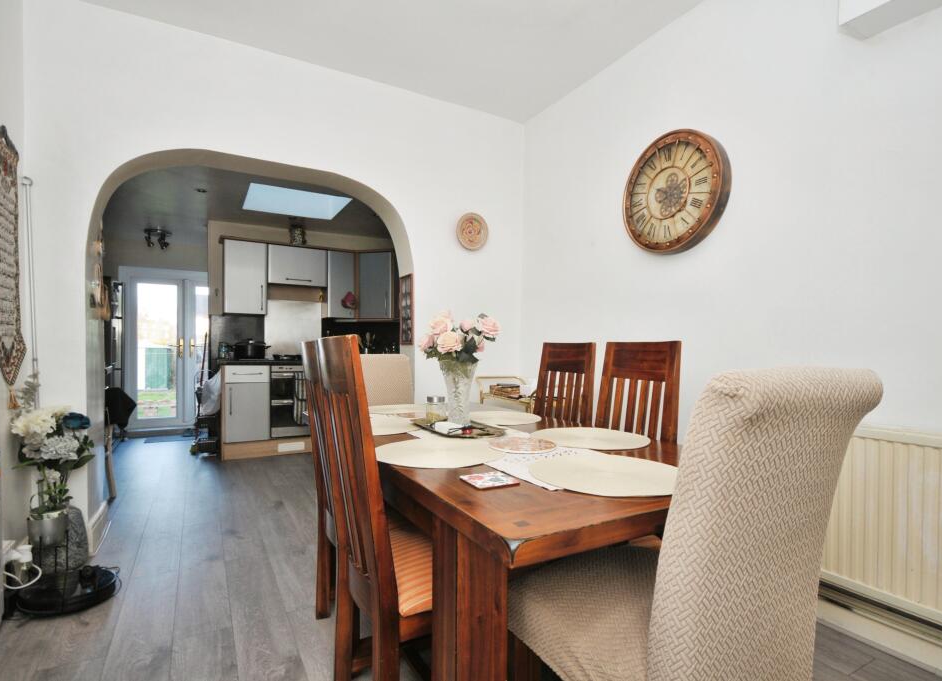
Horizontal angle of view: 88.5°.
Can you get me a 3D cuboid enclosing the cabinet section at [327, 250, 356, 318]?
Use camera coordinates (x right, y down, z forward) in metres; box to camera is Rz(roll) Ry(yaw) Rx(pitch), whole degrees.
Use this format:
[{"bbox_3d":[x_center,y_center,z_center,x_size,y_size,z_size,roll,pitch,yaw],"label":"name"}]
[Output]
[{"bbox_3d":[-1.491,-0.613,5.447,0.302,0.730,0.280,0,-1,-29],"label":"cabinet section"}]

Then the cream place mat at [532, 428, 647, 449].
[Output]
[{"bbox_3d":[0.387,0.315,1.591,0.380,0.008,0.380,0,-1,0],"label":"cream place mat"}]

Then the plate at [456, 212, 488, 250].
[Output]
[{"bbox_3d":[0.018,-0.802,3.532,0.270,0.275,0.030,1,-1,-29],"label":"plate"}]

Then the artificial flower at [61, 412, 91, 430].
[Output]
[{"bbox_3d":[-1.674,0.344,2.050,0.100,0.075,0.095,1,-1,-35],"label":"artificial flower"}]

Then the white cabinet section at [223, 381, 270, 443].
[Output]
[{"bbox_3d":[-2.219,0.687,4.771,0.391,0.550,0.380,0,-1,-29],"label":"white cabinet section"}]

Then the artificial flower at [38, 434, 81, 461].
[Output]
[{"bbox_3d":[-1.729,0.450,2.030,0.145,0.105,0.135,1,-1,-35],"label":"artificial flower"}]

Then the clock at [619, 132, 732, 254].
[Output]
[{"bbox_3d":[1.011,-0.743,2.441,0.072,0.595,0.595,0,-1,-29],"label":"clock"}]

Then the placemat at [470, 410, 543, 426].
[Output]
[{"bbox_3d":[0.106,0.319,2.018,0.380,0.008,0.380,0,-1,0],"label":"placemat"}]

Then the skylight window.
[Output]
[{"bbox_3d":[-1.615,-1.289,4.459,0.830,0.080,0.830,1,-1,-29],"label":"skylight window"}]

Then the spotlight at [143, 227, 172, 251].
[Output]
[{"bbox_3d":[-3.518,-1.127,5.432,0.310,0.210,0.260,0,-1,-29],"label":"spotlight"}]

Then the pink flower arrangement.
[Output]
[{"bbox_3d":[-0.043,-0.007,1.820,0.300,0.200,0.260,0,-1,0],"label":"pink flower arrangement"}]

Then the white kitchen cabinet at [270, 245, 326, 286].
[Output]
[{"bbox_3d":[-1.886,-0.777,5.207,0.600,0.405,0.320,0,-1,-29],"label":"white kitchen cabinet"}]

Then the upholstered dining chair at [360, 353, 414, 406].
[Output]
[{"bbox_3d":[-0.480,0.585,2.658,0.460,1.020,0.620,1,-1,-29],"label":"upholstered dining chair"}]

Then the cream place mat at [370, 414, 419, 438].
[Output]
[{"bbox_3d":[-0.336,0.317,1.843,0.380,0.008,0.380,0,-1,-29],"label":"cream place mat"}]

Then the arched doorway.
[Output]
[{"bbox_3d":[-1.236,0.017,2.993,1.775,2.158,0.280,1,-1,-29],"label":"arched doorway"}]

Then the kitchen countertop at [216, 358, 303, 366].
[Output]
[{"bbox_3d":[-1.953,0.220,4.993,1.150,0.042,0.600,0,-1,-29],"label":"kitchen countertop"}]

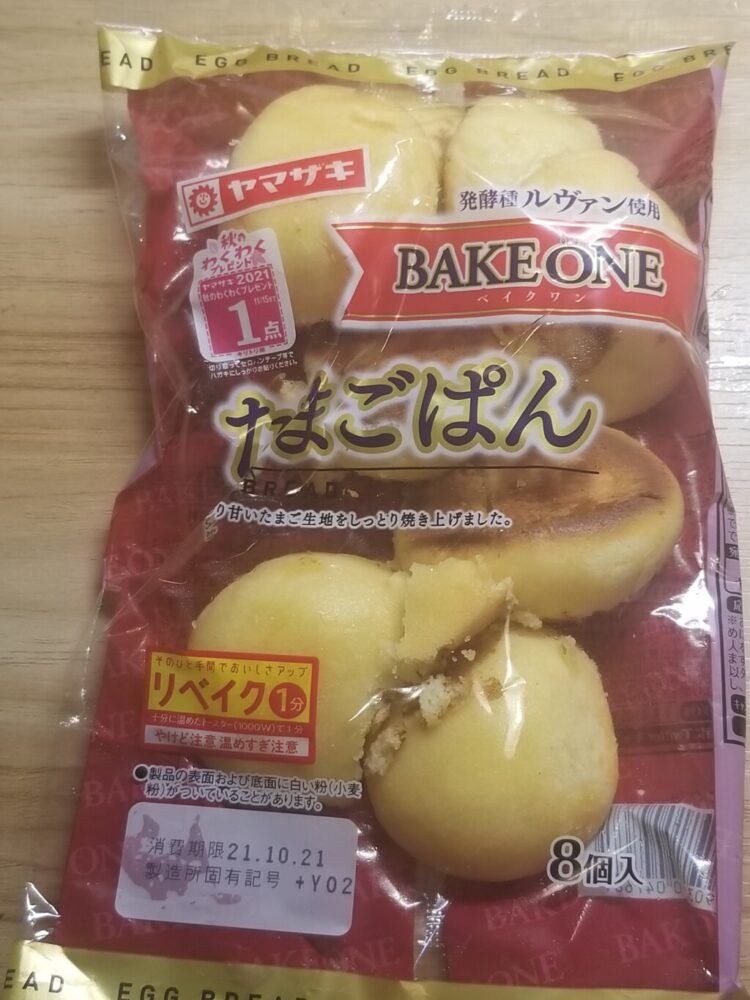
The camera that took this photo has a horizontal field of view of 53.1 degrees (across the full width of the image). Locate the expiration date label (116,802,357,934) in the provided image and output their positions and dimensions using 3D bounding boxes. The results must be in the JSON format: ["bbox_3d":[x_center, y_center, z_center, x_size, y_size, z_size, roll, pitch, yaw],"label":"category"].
[{"bbox_3d":[-0.036,0.097,0.197,0.062,0.002,0.029,4,81,1],"label":"expiration date label"}]

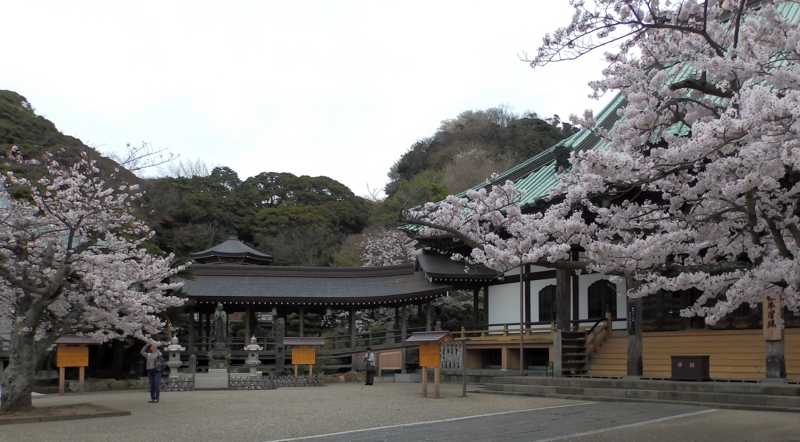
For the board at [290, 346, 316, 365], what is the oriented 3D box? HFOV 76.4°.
[{"bbox_3d":[-4.045,5.678,21.400,0.990,0.760,0.080,2,-11,-9],"label":"board"}]

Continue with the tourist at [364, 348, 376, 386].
[{"bbox_3d":[-1.285,6.305,22.000,0.400,1.600,0.480,10,-15,-42],"label":"tourist"}]

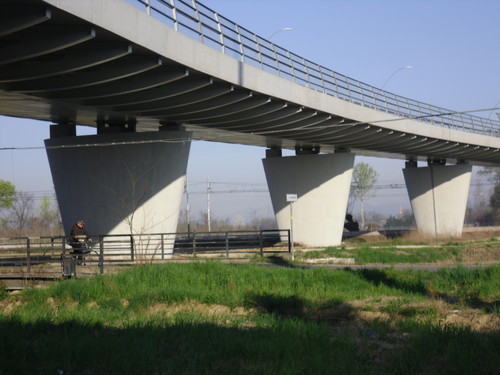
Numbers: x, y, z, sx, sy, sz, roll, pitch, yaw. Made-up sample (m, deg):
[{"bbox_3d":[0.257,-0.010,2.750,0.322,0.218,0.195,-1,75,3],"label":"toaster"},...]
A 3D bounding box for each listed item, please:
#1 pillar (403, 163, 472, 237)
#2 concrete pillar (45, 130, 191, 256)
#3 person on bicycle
[{"bbox_3d":[17.922,1.439,105.736,6.850,6.630,2.000,-3,-2,30],"label":"pillar"},{"bbox_3d":[-5.761,0.477,49.118,6.850,5.480,2.000,-2,-2,15],"label":"concrete pillar"},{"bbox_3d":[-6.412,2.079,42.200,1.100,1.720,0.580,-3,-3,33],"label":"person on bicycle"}]

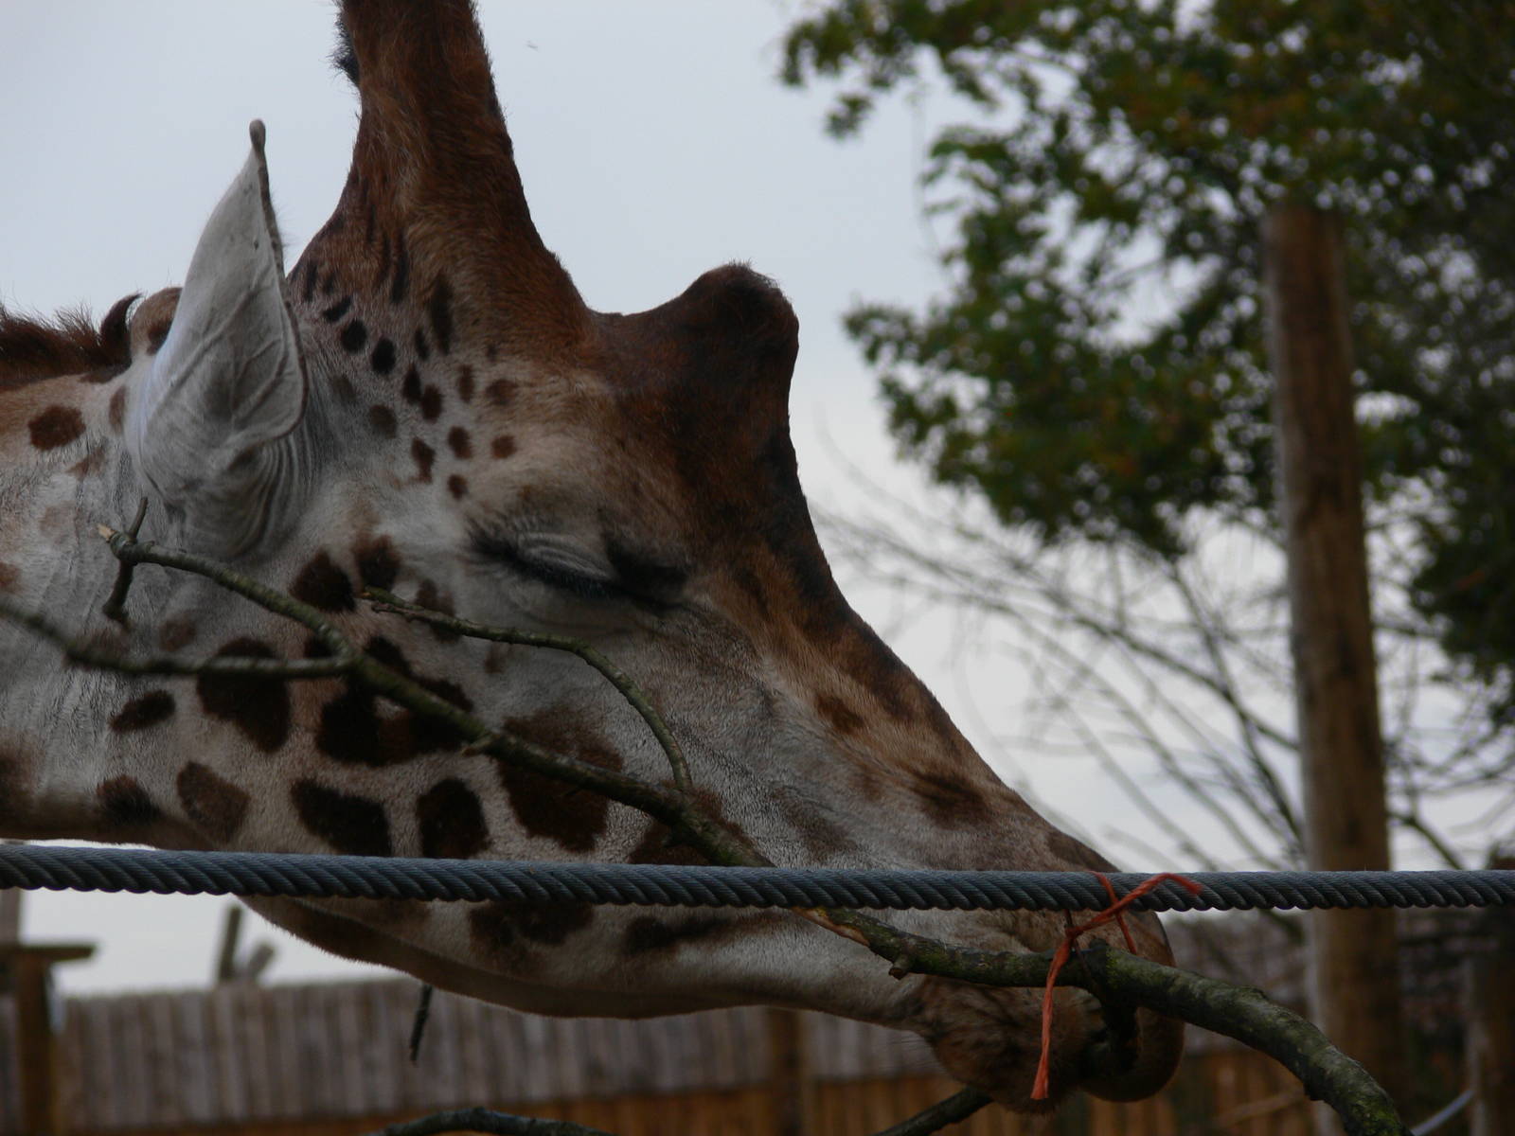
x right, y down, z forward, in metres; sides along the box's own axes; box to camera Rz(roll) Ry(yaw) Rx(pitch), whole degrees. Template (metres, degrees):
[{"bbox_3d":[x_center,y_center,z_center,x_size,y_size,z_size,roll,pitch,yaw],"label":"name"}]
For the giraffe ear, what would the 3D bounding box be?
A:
[{"bbox_3d":[-0.291,-0.124,6.600,0.095,0.232,0.075,7,4,37],"label":"giraffe ear"}]

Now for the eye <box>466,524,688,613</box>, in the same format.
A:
[{"bbox_3d":[-0.097,0.000,6.600,0.117,0.046,0.036,10,-2,-14],"label":"eye"}]

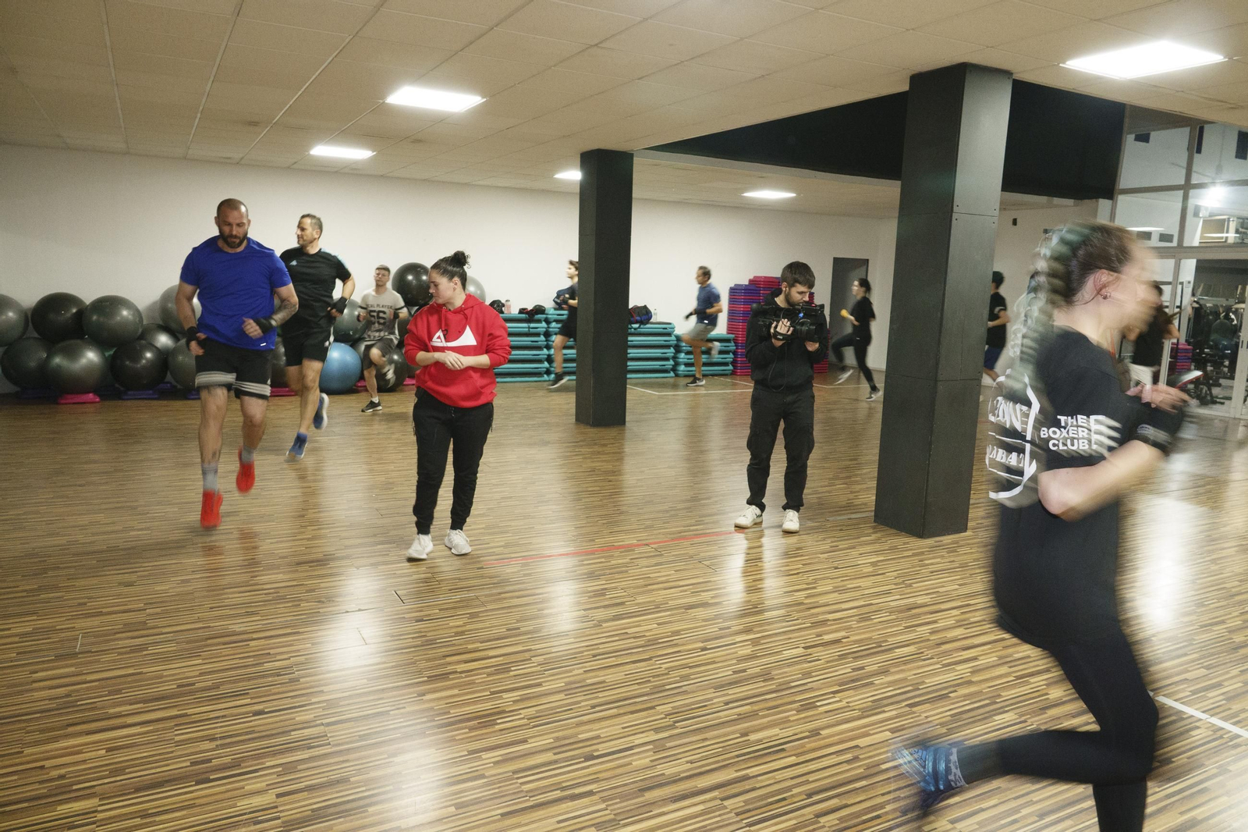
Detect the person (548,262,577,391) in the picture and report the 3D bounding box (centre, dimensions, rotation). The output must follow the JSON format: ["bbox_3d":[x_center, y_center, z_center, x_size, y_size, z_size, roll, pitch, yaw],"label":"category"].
[{"bbox_3d":[-0.653,-1.298,11.727,0.780,1.770,0.520,-2,10,-22],"label":"person"}]

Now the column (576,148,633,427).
[{"bbox_3d":[-0.223,-1.363,9.073,0.420,2.883,0.420,-4,11,-29],"label":"column"}]

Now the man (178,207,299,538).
[{"bbox_3d":[-2.333,-0.301,5.007,0.670,1.910,0.750,-3,10,-25],"label":"man"}]

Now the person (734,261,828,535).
[{"bbox_3d":[1.027,-0.136,5.451,0.560,1.730,0.500,2,9,3],"label":"person"}]

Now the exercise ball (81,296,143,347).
[{"bbox_3d":[-5.976,-1.117,9.736,0.599,0.599,0.599,-4,11,-29],"label":"exercise ball"}]

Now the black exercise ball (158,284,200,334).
[{"bbox_3d":[-5.308,-1.292,10.141,0.624,0.624,0.624,-4,11,-29],"label":"black exercise ball"}]

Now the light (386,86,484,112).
[{"bbox_3d":[-1.427,-2.392,6.292,0.600,0.040,0.600,-4,11,-29],"label":"light"}]

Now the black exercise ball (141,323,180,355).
[{"bbox_3d":[-5.776,-0.822,10.218,0.600,0.600,0.600,-4,11,-29],"label":"black exercise ball"}]

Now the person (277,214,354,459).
[{"bbox_3d":[-2.587,-0.632,6.908,0.600,1.960,0.800,1,9,-3],"label":"person"}]

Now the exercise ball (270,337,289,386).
[{"bbox_3d":[-4.457,-0.680,10.560,0.610,0.610,0.610,-4,11,-29],"label":"exercise ball"}]

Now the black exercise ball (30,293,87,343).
[{"bbox_3d":[-6.519,-1.127,9.601,0.570,0.570,0.570,-4,11,-29],"label":"black exercise ball"}]

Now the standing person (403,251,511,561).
[{"bbox_3d":[-0.977,-0.062,4.748,0.580,1.700,0.420,1,10,-4],"label":"standing person"}]

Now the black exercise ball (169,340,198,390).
[{"bbox_3d":[-5.117,-0.620,10.022,0.655,0.655,0.655,-4,11,-29],"label":"black exercise ball"}]

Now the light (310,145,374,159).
[{"bbox_3d":[-3.182,-2.991,9.427,0.600,0.050,0.600,-4,11,-29],"label":"light"}]

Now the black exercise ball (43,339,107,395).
[{"bbox_3d":[-6.307,-0.568,9.568,0.610,0.610,0.610,-4,11,-29],"label":"black exercise ball"}]

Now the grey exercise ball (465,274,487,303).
[{"bbox_3d":[-2.284,-1.677,11.824,0.636,0.636,0.636,1,10,0],"label":"grey exercise ball"}]

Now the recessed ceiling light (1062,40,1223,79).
[{"bbox_3d":[2.946,-2.024,4.712,0.600,0.050,0.600,-4,11,-29],"label":"recessed ceiling light"}]

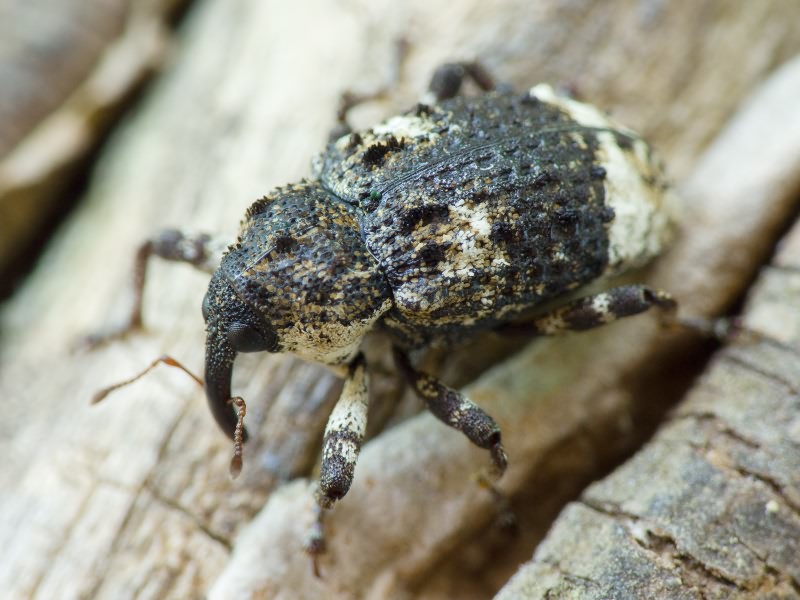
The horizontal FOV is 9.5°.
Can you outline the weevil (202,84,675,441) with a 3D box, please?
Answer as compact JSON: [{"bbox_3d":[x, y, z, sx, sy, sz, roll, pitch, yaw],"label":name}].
[{"bbox_3d":[0.001,-0.001,0.089,0.010,0.006,0.004,-16,47,-21],"label":"weevil"}]

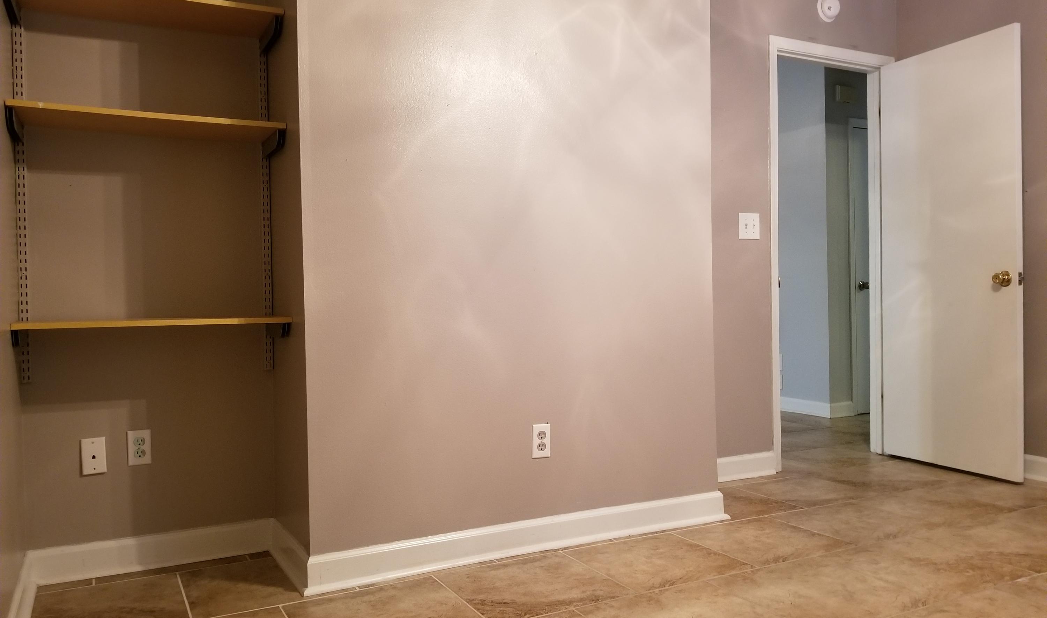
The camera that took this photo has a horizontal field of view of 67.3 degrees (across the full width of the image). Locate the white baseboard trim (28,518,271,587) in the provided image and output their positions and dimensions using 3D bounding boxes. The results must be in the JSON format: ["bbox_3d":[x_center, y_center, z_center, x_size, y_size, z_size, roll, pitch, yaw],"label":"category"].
[{"bbox_3d":[-1.211,0.804,2.614,0.746,0.108,0.018,-1,1,-27],"label":"white baseboard trim"}]

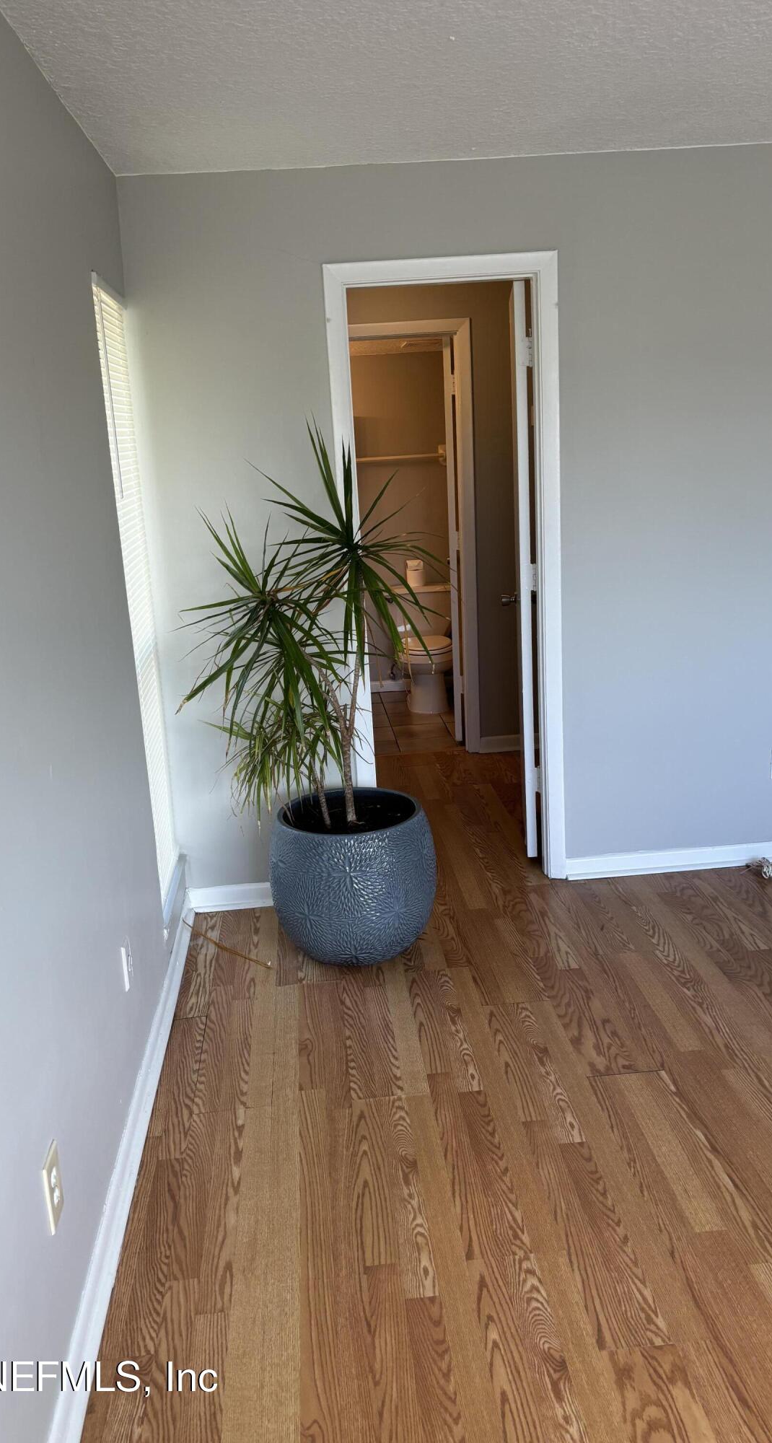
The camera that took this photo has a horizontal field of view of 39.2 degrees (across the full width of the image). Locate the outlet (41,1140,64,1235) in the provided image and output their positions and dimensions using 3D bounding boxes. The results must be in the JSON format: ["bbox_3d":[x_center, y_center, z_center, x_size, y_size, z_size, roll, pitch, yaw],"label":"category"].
[{"bbox_3d":[-0.558,0.788,1.836,0.011,0.125,0.080,-4,15,-4],"label":"outlet"}]

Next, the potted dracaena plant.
[{"bbox_3d":[-0.228,-0.069,3.354,0.830,1.670,0.680,-4,15,-4],"label":"potted dracaena plant"}]

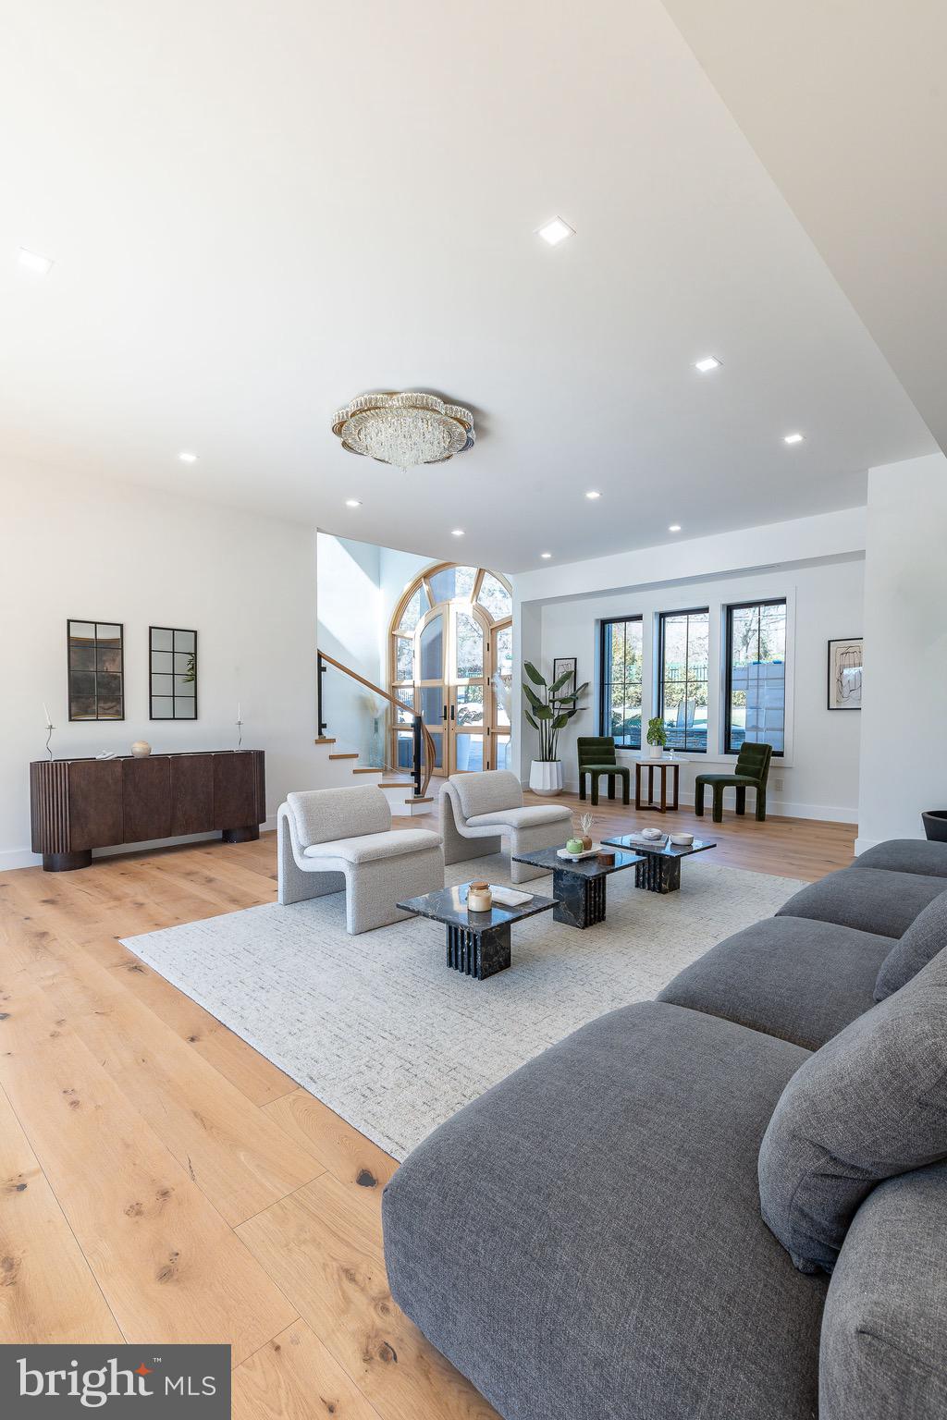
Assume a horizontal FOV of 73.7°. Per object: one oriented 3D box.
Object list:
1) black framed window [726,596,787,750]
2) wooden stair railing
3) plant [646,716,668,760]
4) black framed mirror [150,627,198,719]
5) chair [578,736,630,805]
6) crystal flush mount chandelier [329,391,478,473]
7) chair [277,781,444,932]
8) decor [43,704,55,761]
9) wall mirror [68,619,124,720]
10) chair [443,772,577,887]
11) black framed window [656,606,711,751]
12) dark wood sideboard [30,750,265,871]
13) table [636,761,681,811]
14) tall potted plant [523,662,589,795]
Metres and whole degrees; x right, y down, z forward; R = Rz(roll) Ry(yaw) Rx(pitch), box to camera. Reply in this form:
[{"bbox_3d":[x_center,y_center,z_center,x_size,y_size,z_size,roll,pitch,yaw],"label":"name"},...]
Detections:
[{"bbox_3d":[3.238,-0.342,7.228,0.680,1.760,0.100,0,1,44],"label":"black framed window"},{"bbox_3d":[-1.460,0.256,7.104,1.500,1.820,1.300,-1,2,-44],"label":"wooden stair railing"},{"bbox_3d":[2.153,0.326,7.420,0.255,0.495,0.255,-1,2,-44],"label":"plant"},{"bbox_3d":[-2.621,-0.310,5.535,0.030,0.800,0.410,0,1,44],"label":"black framed mirror"},{"bbox_3d":[1.639,0.757,7.985,0.490,0.790,0.580,0,1,-10],"label":"chair"},{"bbox_3d":[-0.448,-1.671,3.997,0.890,0.340,0.890,0,1,0],"label":"crystal flush mount chandelier"},{"bbox_3d":[-0.679,0.838,3.824,0.800,0.700,0.655,0,1,44],"label":"chair"},{"bbox_3d":[-3.172,0.162,4.719,0.085,0.440,0.090,0,1,44],"label":"decor"},{"bbox_3d":[-3.041,-0.310,5.102,0.030,0.800,0.400,0,1,44],"label":"wall mirror"},{"bbox_3d":[0.275,0.863,4.893,0.690,0.700,0.770,-1,2,-44],"label":"chair"},{"bbox_3d":[2.494,-0.332,7.476,0.100,1.690,0.680,-1,2,-44],"label":"black framed window"},{"bbox_3d":[-2.624,0.801,5.318,1.830,0.800,0.410,-1,2,-44],"label":"dark wood sideboard"},{"bbox_3d":[2.138,0.880,7.333,0.510,0.560,0.510,0,1,44],"label":"table"},{"bbox_3d":[1.133,0.245,8.507,0.760,1.820,0.740,0,1,44],"label":"tall potted plant"}]

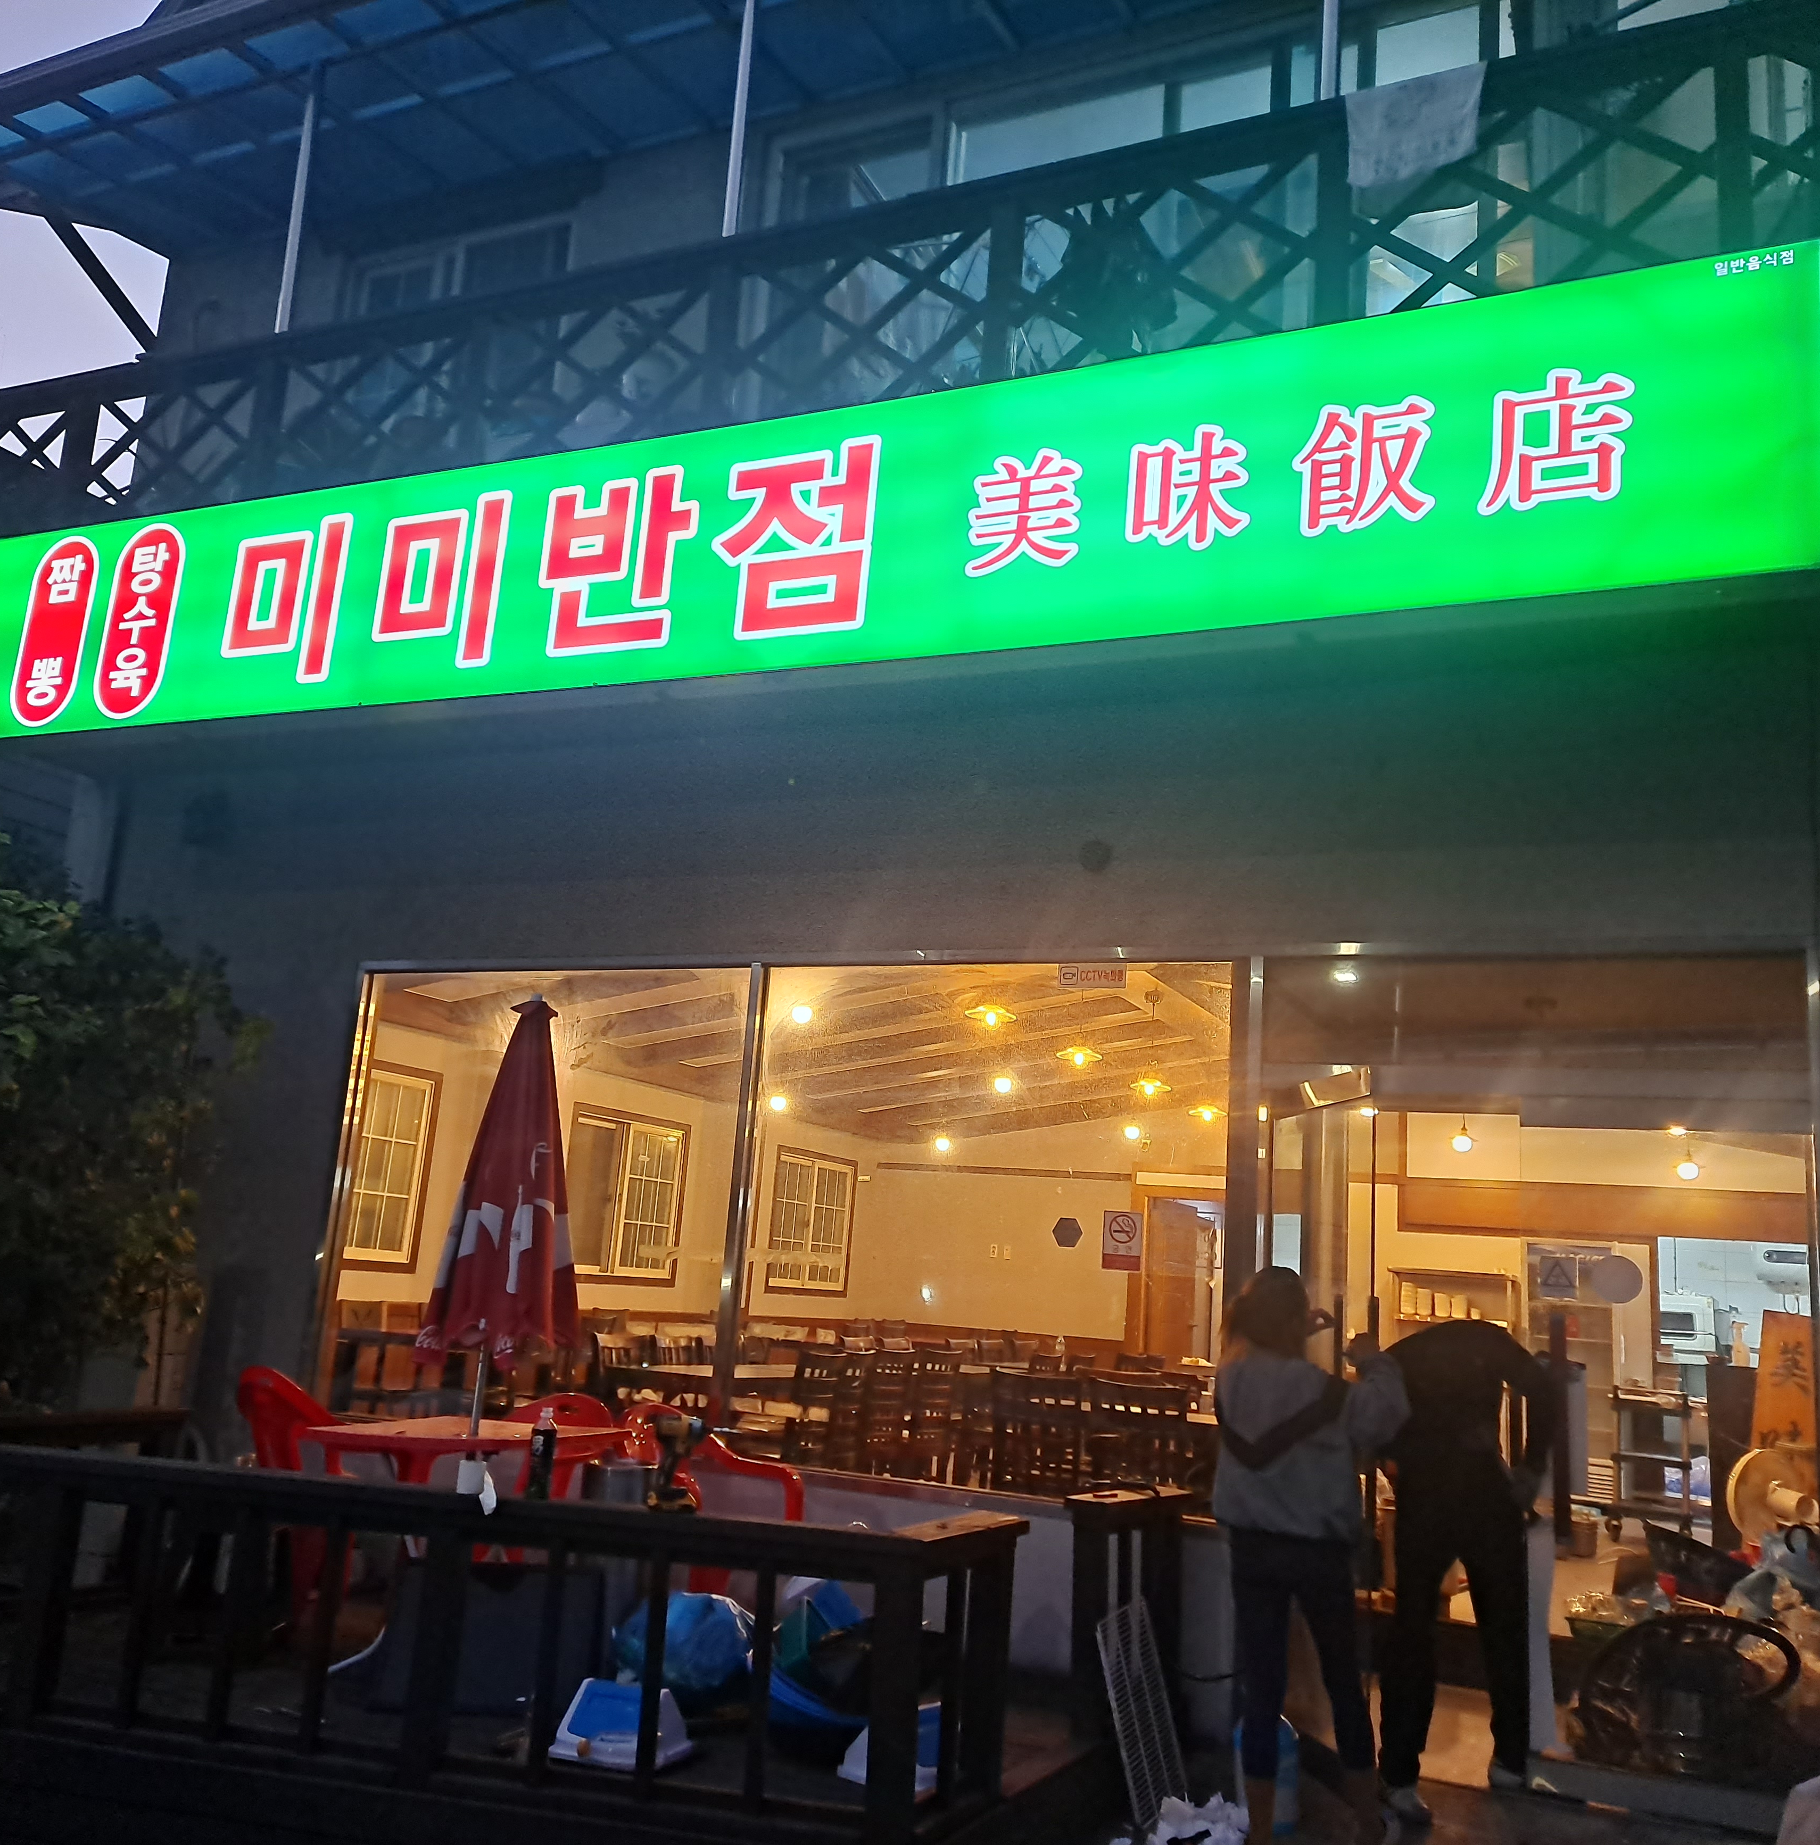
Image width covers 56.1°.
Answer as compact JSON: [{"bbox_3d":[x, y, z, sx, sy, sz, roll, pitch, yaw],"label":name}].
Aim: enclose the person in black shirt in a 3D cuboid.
[{"bbox_3d":[1.857,2.102,5.694,0.560,1.530,0.640,-1,-14,24],"label":"person in black shirt"}]

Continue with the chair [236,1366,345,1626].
[{"bbox_3d":[-1.980,2.000,5.820,0.550,0.840,0.560,6,-13,-7],"label":"chair"}]

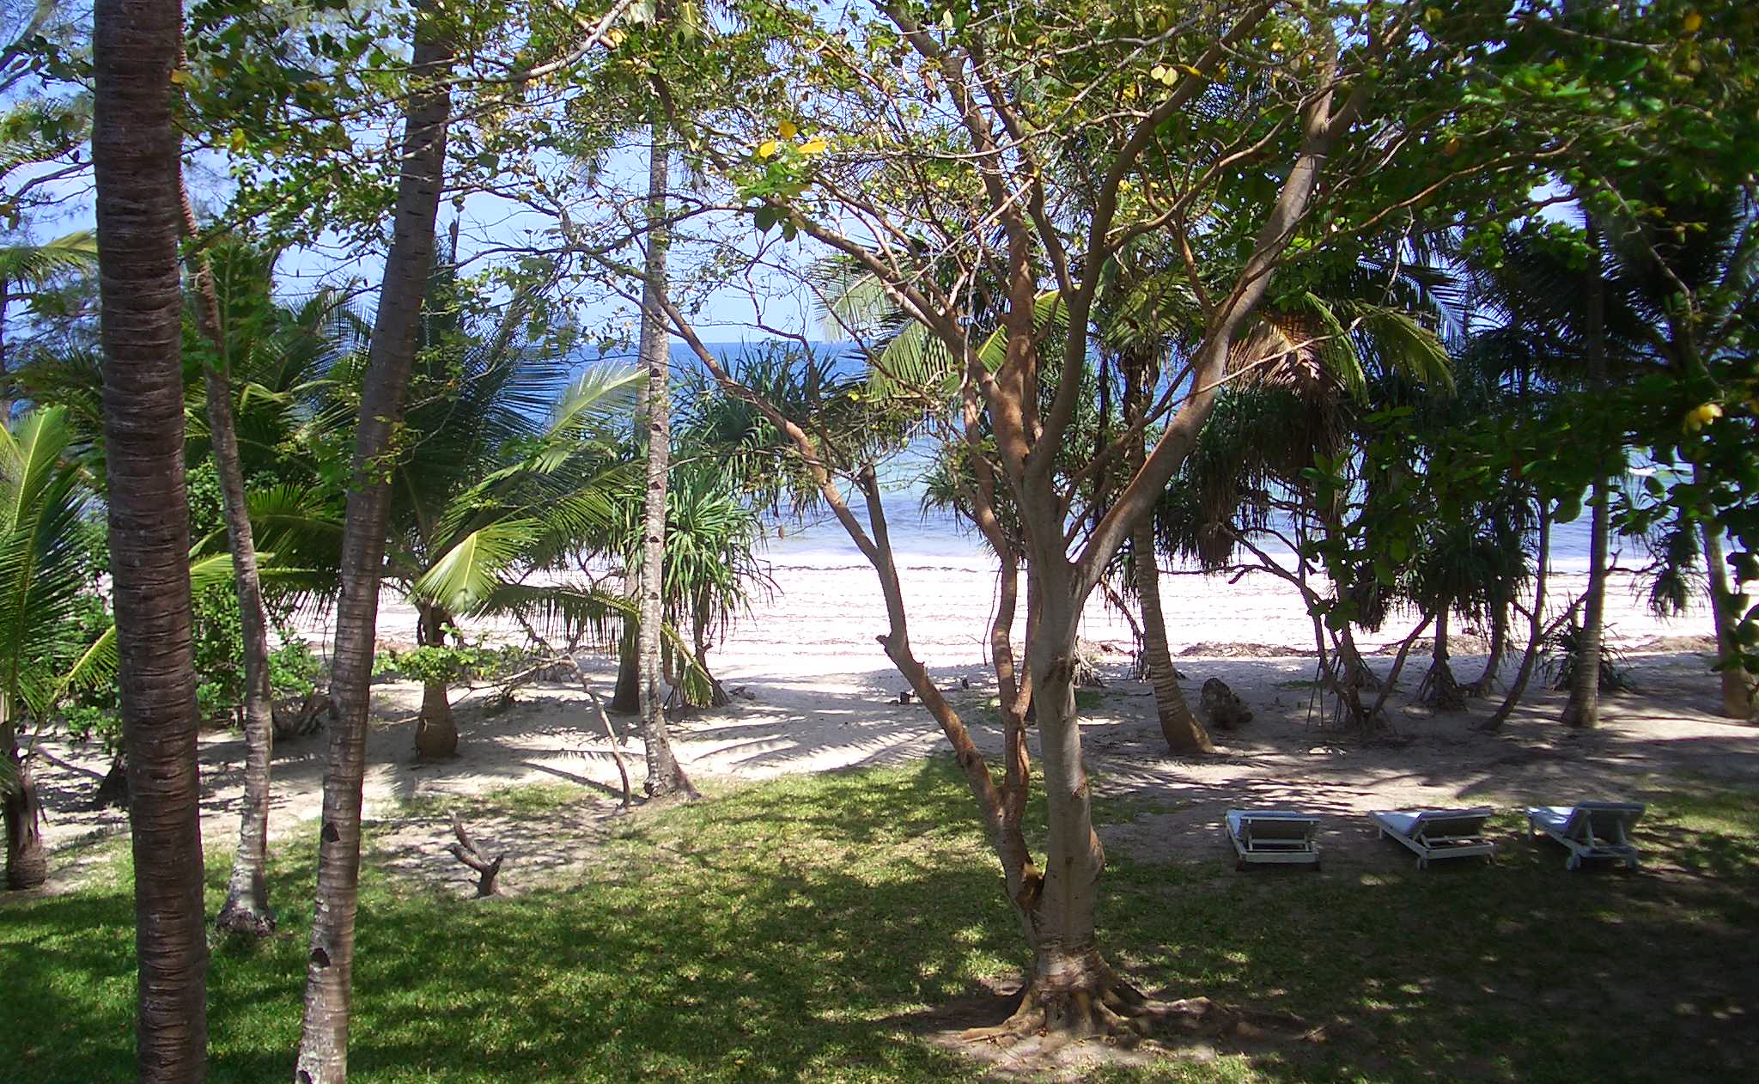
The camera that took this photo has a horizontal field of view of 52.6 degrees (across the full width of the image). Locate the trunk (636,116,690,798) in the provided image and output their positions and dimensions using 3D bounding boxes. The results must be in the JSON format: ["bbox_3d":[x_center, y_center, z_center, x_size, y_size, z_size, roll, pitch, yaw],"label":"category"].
[{"bbox_3d":[-2.353,-0.887,19.345,0.564,7.328,0.450,-1,7,-7],"label":"trunk"}]

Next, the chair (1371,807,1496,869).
[{"bbox_3d":[5.318,2.711,17.200,0.640,0.500,1.850,0,2,0],"label":"chair"}]

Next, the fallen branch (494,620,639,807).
[{"bbox_3d":[-3.357,1.812,19.166,1.474,1.973,0.800,-1,7,-10],"label":"fallen branch"}]

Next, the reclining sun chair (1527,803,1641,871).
[{"bbox_3d":[6.804,2.689,17.247,0.640,0.580,1.850,1,2,9],"label":"reclining sun chair"}]

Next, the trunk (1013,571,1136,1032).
[{"bbox_3d":[1.366,1.797,12.516,0.865,3.204,0.750,1,7,6],"label":"trunk"}]

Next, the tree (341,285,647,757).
[{"bbox_3d":[-4.710,-0.274,21.892,3.670,5.706,3.500,-1,7,-12],"label":"tree"}]

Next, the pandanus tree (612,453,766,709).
[{"bbox_3d":[-2.695,0.521,25.236,2.172,3.599,2.000,-1,7,-6],"label":"pandanus tree"}]

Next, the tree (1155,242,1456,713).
[{"bbox_3d":[5.745,-0.783,24.319,4.077,6.342,3.600,2,7,14],"label":"tree"}]

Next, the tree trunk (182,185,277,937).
[{"bbox_3d":[-5.215,0.185,14.286,0.520,6.008,0.450,-2,7,-21],"label":"tree trunk"}]

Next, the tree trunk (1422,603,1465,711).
[{"bbox_3d":[7.997,1.601,25.247,0.614,1.442,0.600,2,7,18],"label":"tree trunk"}]

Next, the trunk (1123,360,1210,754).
[{"bbox_3d":[3.544,0.165,22.017,1.050,4.813,0.600,1,7,9],"label":"trunk"}]

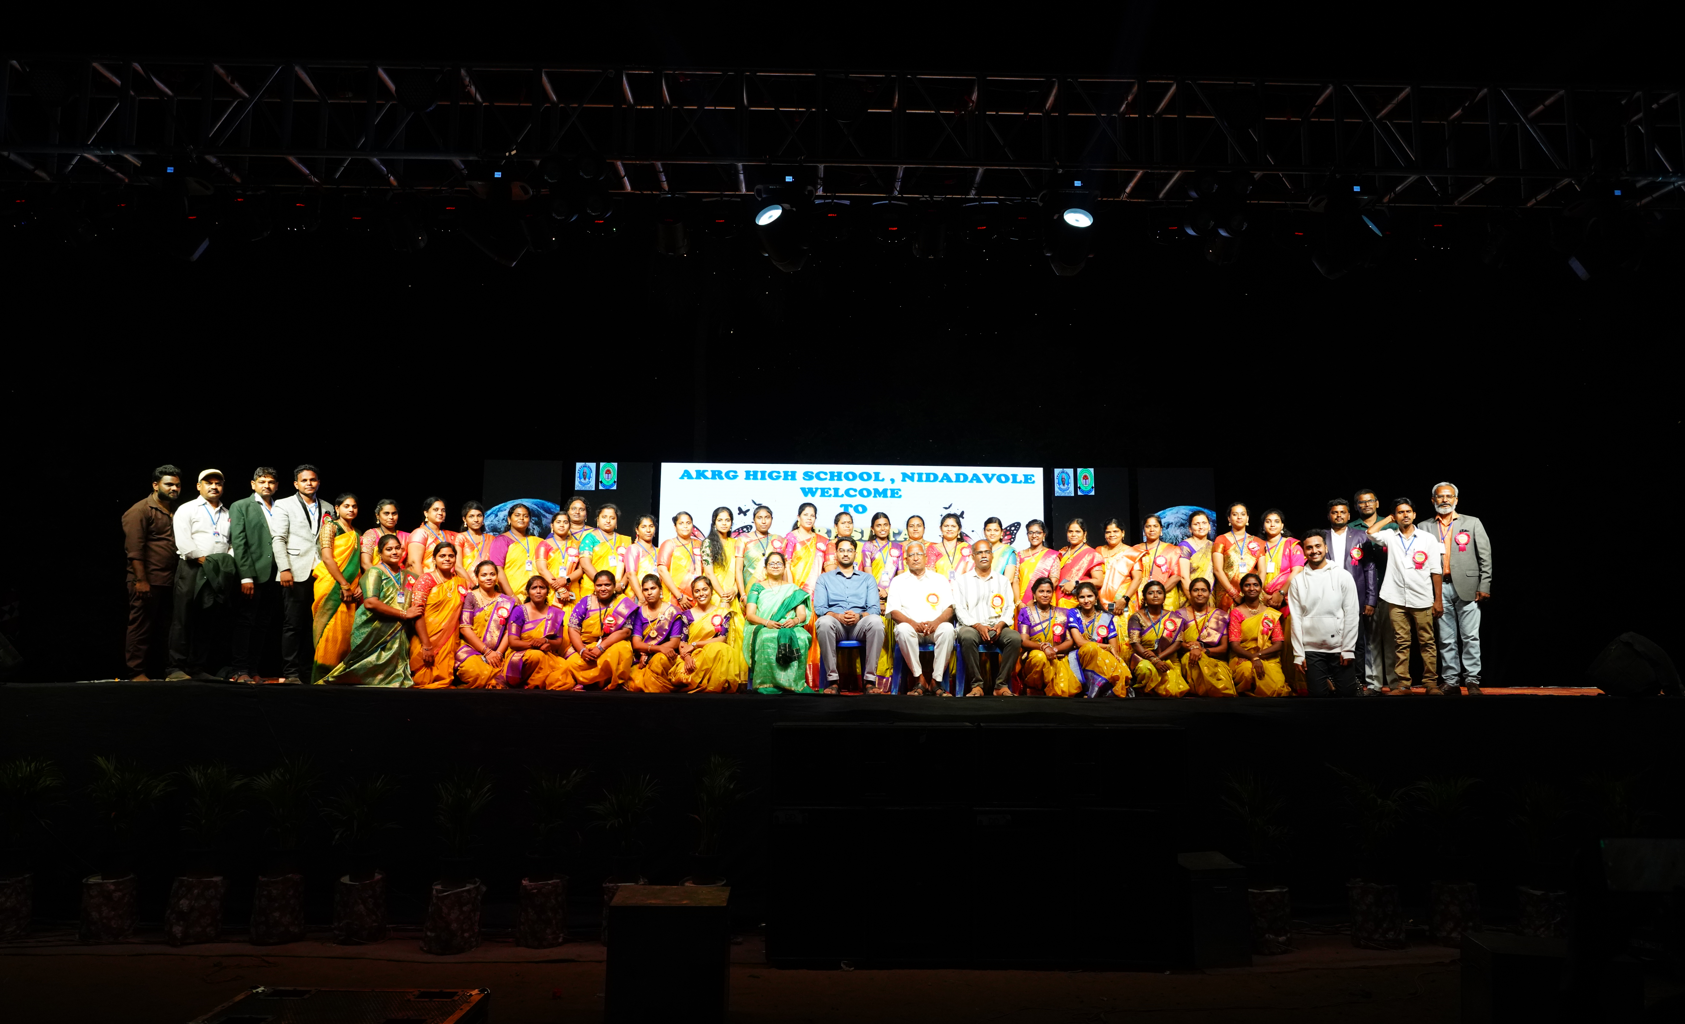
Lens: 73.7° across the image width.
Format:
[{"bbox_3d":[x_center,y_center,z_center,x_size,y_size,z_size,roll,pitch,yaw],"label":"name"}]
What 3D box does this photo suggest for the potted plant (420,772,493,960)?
[{"bbox_3d":[-2.570,2.333,7.500,0.430,1.180,0.430,1,-7,-1],"label":"potted plant"}]

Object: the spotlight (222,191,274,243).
[{"bbox_3d":[-3.601,-1.789,6.800,0.240,0.250,0.200,-2,-34,22],"label":"spotlight"}]

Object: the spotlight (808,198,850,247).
[{"bbox_3d":[-0.077,-1.774,6.880,0.250,0.250,0.200,1,-34,-1],"label":"spotlight"}]

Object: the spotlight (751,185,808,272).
[{"bbox_3d":[-0.365,-1.686,6.629,0.330,0.520,0.340,-1,-6,19],"label":"spotlight"}]

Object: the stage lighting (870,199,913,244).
[{"bbox_3d":[0.302,-1.778,6.880,0.250,0.250,0.200,1,-32,-1],"label":"stage lighting"}]

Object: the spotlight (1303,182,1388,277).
[{"bbox_3d":[2.943,-1.677,6.550,0.420,0.580,0.380,-1,-7,13],"label":"spotlight"}]

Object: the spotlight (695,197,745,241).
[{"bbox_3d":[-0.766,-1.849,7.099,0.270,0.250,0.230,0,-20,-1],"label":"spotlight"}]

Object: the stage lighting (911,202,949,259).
[{"bbox_3d":[0.541,-1.720,6.890,0.220,0.250,0.270,1,-50,-1],"label":"stage lighting"}]

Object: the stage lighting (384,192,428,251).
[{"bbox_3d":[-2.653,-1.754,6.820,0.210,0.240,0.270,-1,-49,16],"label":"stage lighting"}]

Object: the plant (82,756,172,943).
[{"bbox_3d":[-5.254,2.431,8.221,0.658,1.269,0.600,0,-5,-1],"label":"plant"}]

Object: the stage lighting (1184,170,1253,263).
[{"bbox_3d":[2.249,-1.771,6.750,0.380,0.470,0.280,0,-5,-1],"label":"stage lighting"}]

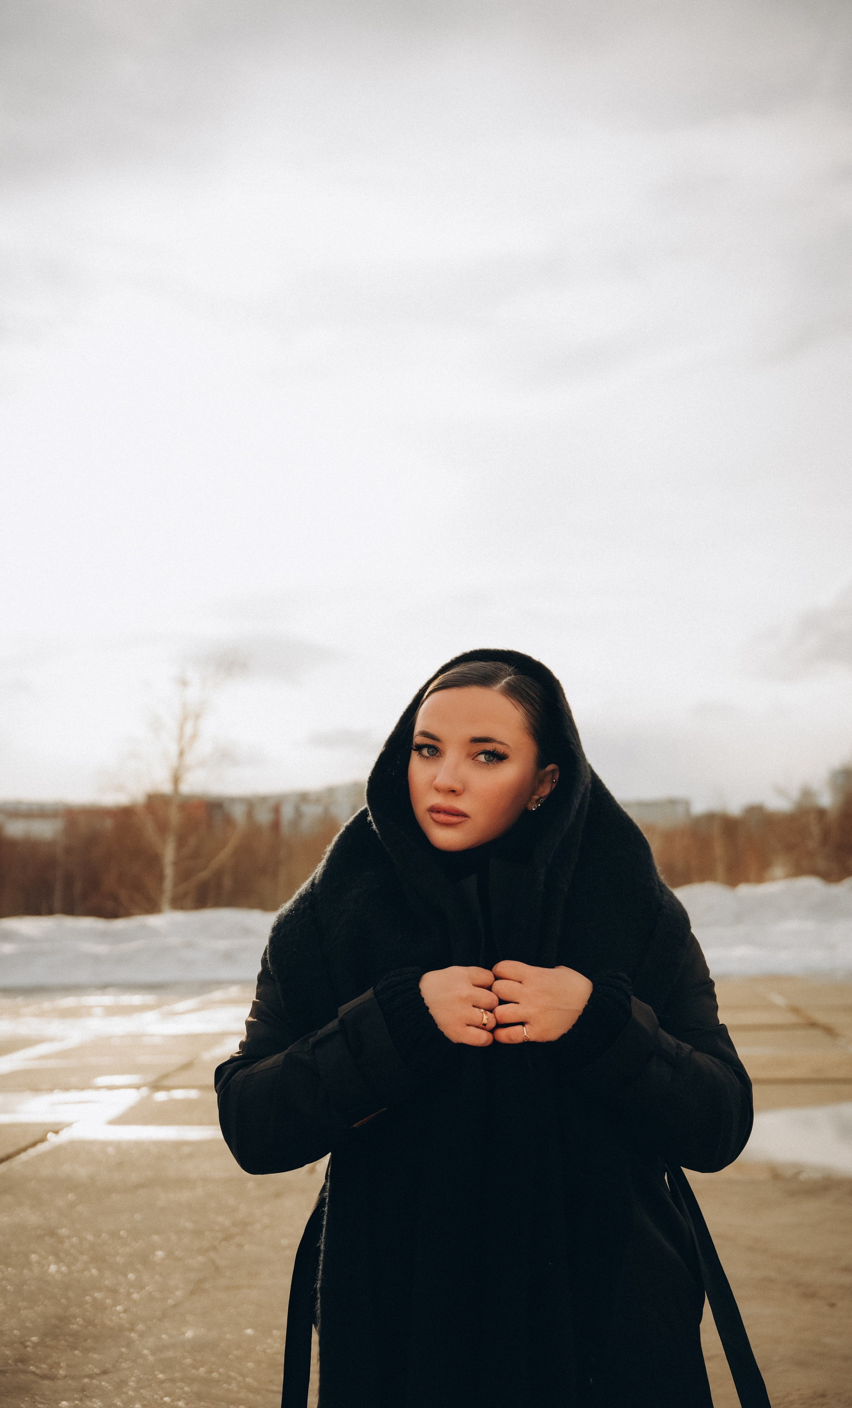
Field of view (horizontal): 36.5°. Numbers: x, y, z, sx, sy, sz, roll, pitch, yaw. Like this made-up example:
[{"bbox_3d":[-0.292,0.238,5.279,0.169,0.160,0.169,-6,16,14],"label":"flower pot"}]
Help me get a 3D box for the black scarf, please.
[{"bbox_3d":[0.063,0.426,1.377,0.490,1.000,0.380,-1,-7,0],"label":"black scarf"}]

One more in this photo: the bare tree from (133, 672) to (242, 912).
[{"bbox_3d":[-5.271,1.980,27.986,2.500,5.524,2.500,-1,-7,0],"label":"bare tree"}]

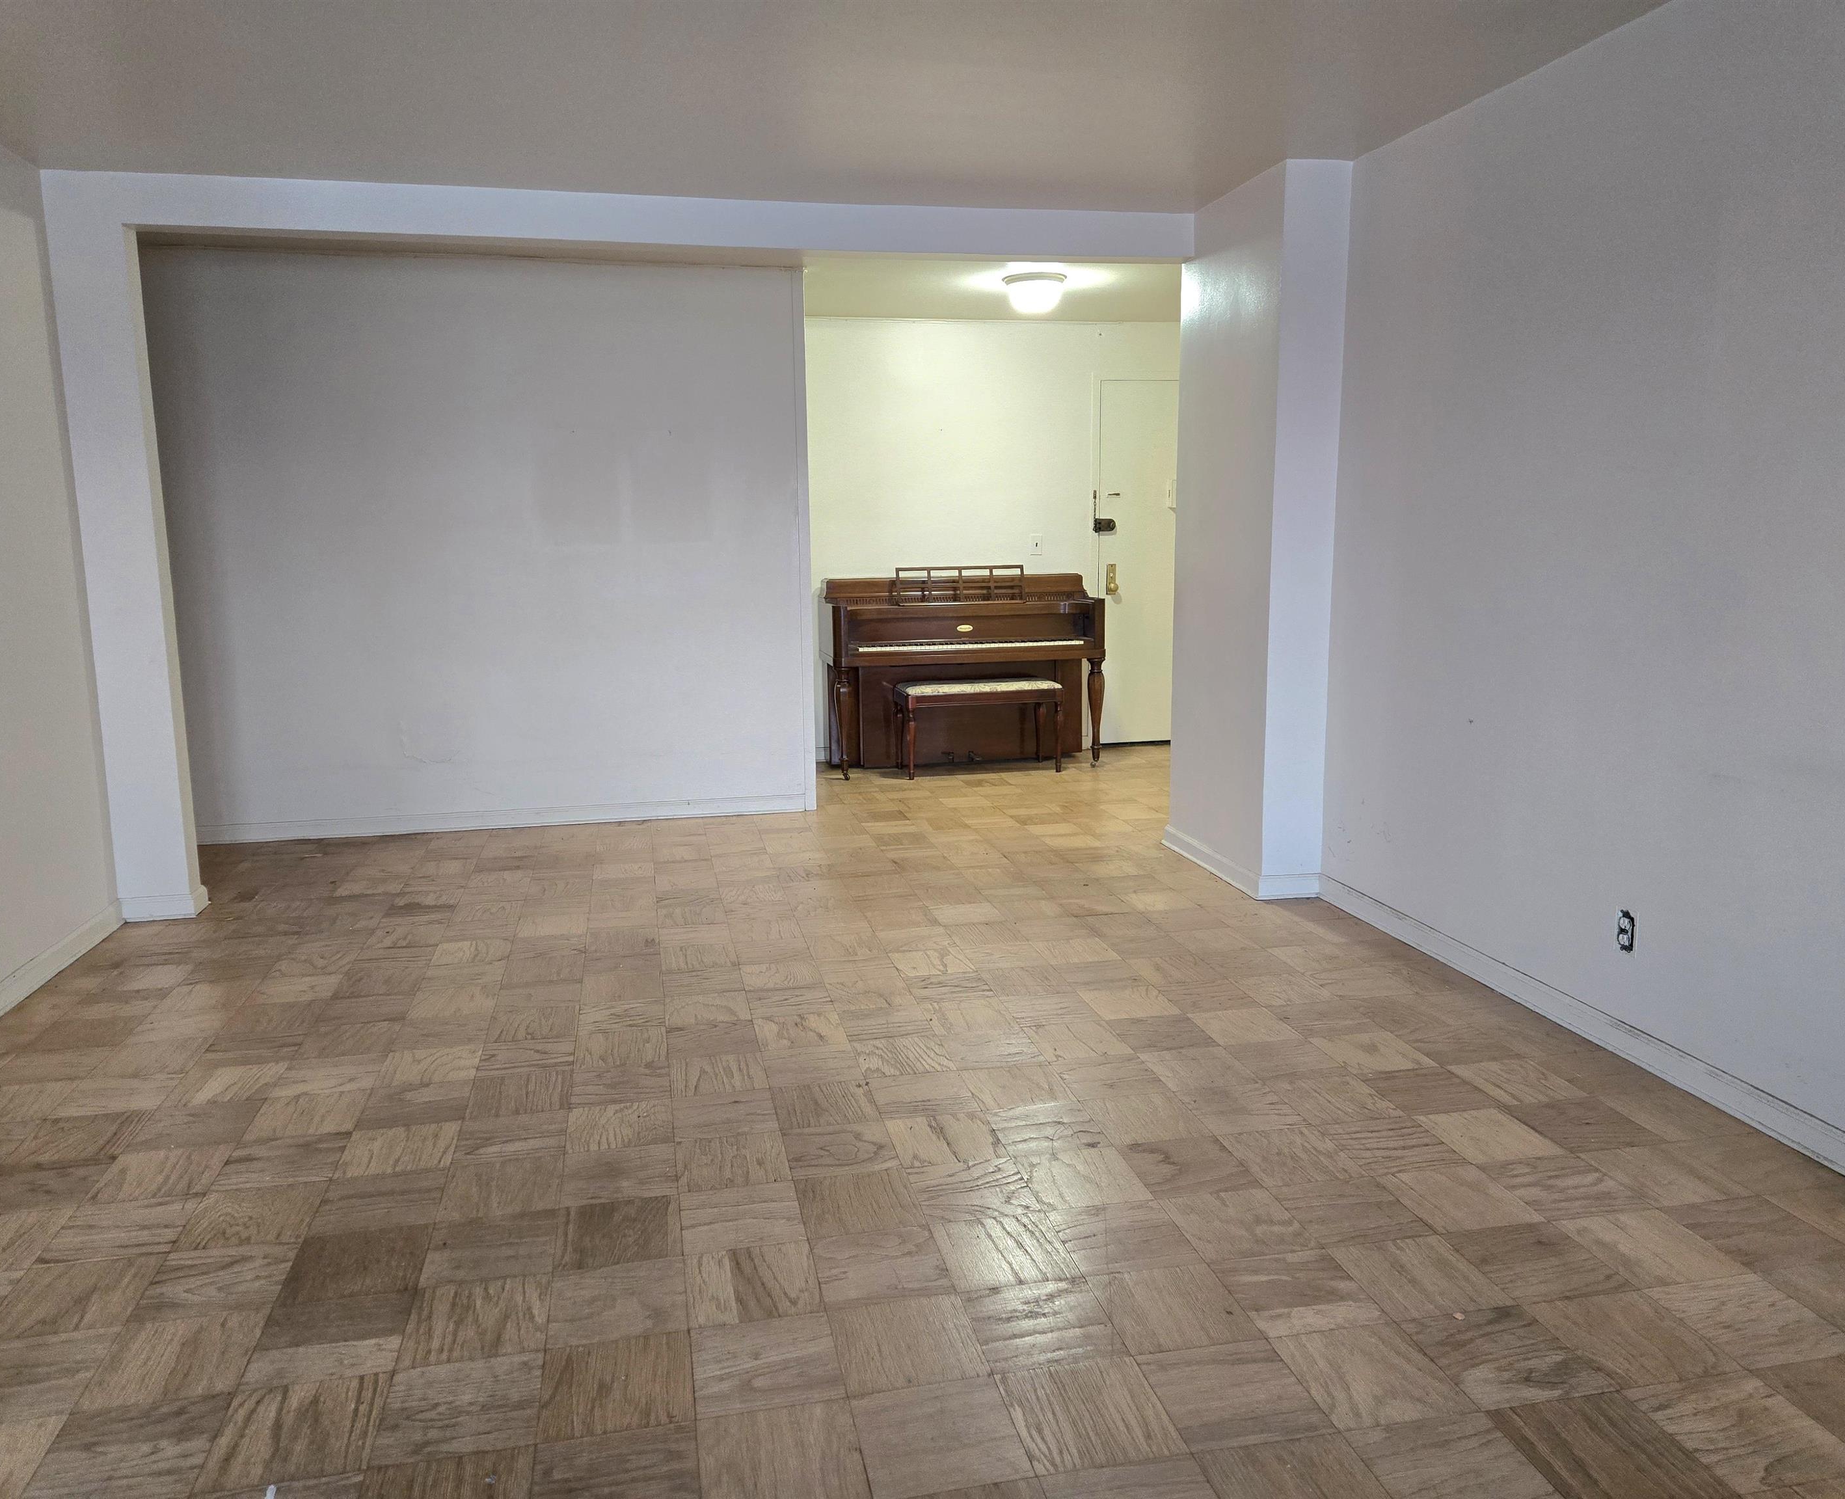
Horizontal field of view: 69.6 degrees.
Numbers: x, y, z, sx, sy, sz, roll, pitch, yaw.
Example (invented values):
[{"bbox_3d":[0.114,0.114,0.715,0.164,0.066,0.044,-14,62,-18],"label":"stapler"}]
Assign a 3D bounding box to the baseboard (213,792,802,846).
[{"bbox_3d":[-1.807,0.309,5.876,2.594,0.083,0.018,-3,10,-12],"label":"baseboard"}]

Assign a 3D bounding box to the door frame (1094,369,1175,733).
[{"bbox_3d":[1.489,-1.082,7.794,0.914,2.082,0.045,-3,10,-12],"label":"door frame"}]

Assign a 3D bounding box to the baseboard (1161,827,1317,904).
[{"bbox_3d":[1.184,0.409,5.061,0.228,0.087,0.912,-3,10,-12],"label":"baseboard"}]

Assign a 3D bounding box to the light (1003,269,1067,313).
[{"bbox_3d":[0.512,-2.062,5.997,0.291,0.179,0.291,-1,10,0],"label":"light"}]

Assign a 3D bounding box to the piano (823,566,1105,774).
[{"bbox_3d":[0.214,-0.443,7.215,1.473,1.077,0.558,-3,10,-12],"label":"piano"}]

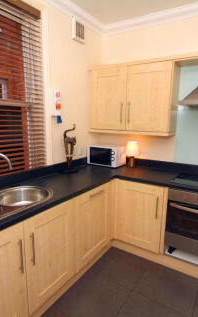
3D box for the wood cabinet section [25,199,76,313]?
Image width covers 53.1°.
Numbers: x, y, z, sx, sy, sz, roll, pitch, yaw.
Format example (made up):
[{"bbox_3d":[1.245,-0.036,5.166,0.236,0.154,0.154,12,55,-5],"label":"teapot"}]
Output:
[{"bbox_3d":[-0.555,0.706,1.663,0.480,0.730,0.493,7,11,32],"label":"wood cabinet section"}]

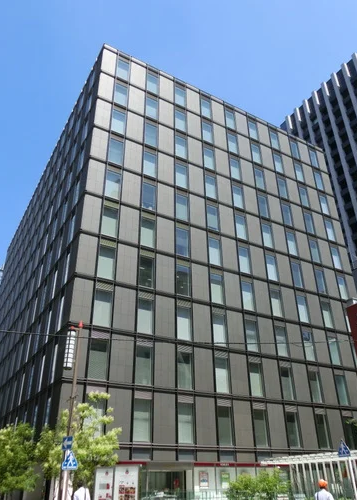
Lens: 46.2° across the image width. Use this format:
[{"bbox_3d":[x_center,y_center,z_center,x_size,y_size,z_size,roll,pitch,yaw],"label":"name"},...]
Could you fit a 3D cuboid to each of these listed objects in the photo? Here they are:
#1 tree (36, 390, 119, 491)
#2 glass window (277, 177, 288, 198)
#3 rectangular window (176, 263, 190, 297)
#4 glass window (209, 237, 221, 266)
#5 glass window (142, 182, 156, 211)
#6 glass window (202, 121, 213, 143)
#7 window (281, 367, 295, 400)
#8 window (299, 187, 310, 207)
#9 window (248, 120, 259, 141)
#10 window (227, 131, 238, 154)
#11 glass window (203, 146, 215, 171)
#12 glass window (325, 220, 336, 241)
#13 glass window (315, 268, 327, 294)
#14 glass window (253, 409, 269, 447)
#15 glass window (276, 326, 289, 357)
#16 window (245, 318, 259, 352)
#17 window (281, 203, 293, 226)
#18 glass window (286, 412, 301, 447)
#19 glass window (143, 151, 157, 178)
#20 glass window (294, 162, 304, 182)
[{"bbox_3d":[-5.059,10.219,21.166,4.270,6.040,4.050,5,-30,-11],"label":"tree"},{"bbox_3d":[12.609,-7.303,50.341,1.280,2.860,0.150,15,-33,-26],"label":"glass window"},{"bbox_3d":[0.427,2.723,37.455,1.380,2.800,0.180,15,-33,-26],"label":"rectangular window"},{"bbox_3d":[3.471,0.181,40.562,1.320,2.900,0.150,15,-33,-26],"label":"glass window"},{"bbox_3d":[-2.767,-5.011,39.257,1.300,2.850,0.150,15,-33,-26],"label":"glass window"},{"bbox_3d":[3.287,-12.996,46.971,1.382,2.800,0.150,15,-33,-26],"label":"glass window"},{"bbox_3d":[9.938,12.222,38.450,1.380,2.840,0.180,15,-33,-26],"label":"window"},{"bbox_3d":[15.439,-6.358,51.289,1.382,2.800,0.150,15,-33,-26],"label":"window"},{"bbox_3d":[9.591,-15.354,53.797,1.380,2.840,0.180,15,-33,-26],"label":"window"},{"bbox_3d":[6.446,-12.641,49.675,1.300,2.850,0.150,15,-33,-26],"label":"window"},{"bbox_3d":[3.349,-9.951,46.208,1.320,2.900,0.150,15,-33,-26],"label":"glass window"},{"bbox_3d":[18.505,-2.211,50.969,1.382,2.800,0.150,15,-33,-26],"label":"glass window"},{"bbox_3d":[15.894,3.610,46.986,1.320,2.900,0.150,15,-33,-26],"label":"glass window"},{"bbox_3d":[6.739,14.498,34.669,1.320,2.900,0.150,15,-33,-26],"label":"glass window"},{"bbox_3d":[9.764,8.696,39.985,1.320,2.900,0.150,15,-33,-26],"label":"glass window"},{"bbox_3d":[6.659,7.839,38.379,1.320,2.900,0.150,15,-33,-26],"label":"window"},{"bbox_3d":[12.862,-4.227,49.698,1.380,2.800,0.180,15,-33,-26],"label":"window"},{"bbox_3d":[9.989,15.624,36.562,1.400,2.800,0.180,15,-33,-26],"label":"glass window"},{"bbox_3d":[-2.823,-8.332,41.138,1.320,2.900,0.150,15,-33,-26],"label":"glass window"},{"bbox_3d":[15.643,-9.833,53.806,1.280,2.860,0.150,15,-33,-26],"label":"glass window"}]

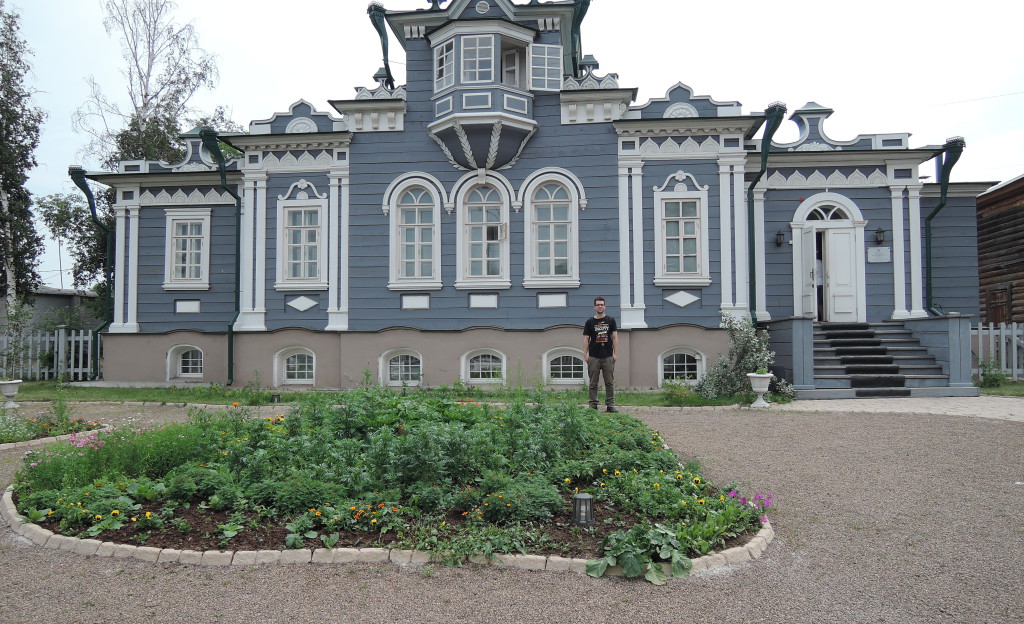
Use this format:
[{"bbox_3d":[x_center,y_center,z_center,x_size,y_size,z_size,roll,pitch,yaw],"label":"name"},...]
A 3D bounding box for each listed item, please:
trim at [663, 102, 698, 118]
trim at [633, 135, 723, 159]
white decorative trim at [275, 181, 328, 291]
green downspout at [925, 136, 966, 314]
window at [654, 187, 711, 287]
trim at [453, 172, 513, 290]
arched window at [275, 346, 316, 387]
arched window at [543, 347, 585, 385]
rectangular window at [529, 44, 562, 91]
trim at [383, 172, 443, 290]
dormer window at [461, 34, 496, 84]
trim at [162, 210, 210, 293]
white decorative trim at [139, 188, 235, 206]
[{"bbox_3d":[3.843,-4.585,16.196,0.804,0.370,0.100,-1,-3,6],"label":"trim"},{"bbox_3d":[3.672,-3.622,15.678,1.869,0.514,0.120,-1,-3,5],"label":"trim"},{"bbox_3d":[-4.457,-1.630,15.150,1.172,2.359,0.160,0,-3,5],"label":"white decorative trim"},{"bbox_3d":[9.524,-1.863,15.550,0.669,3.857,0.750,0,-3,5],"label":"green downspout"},{"bbox_3d":[3.450,-1.474,14.426,1.112,1.930,0.160,0,-3,5],"label":"window"},{"bbox_3d":[-0.685,-1.898,16.539,1.425,2.778,0.200,-1,-3,6],"label":"trim"},{"bbox_3d":[-4.841,1.228,16.064,0.982,0.894,0.320,0,-2,5],"label":"arched window"},{"bbox_3d":[1.124,1.125,14.779,0.947,0.793,0.250,0,-3,5],"label":"arched window"},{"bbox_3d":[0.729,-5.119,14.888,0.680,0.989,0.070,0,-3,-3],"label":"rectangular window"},{"bbox_3d":[-2.220,-1.805,16.313,1.342,2.638,0.200,-1,-3,5],"label":"trim"},{"bbox_3d":[-0.722,-5.399,15.222,0.711,1.075,0.100,0,-2,5],"label":"dormer window"},{"bbox_3d":[-7.901,-1.516,17.367,1.209,2.004,0.200,0,-2,5],"label":"trim"},{"bbox_3d":[-7.933,-2.802,17.415,2.468,0.431,0.120,0,-2,5],"label":"white decorative trim"}]

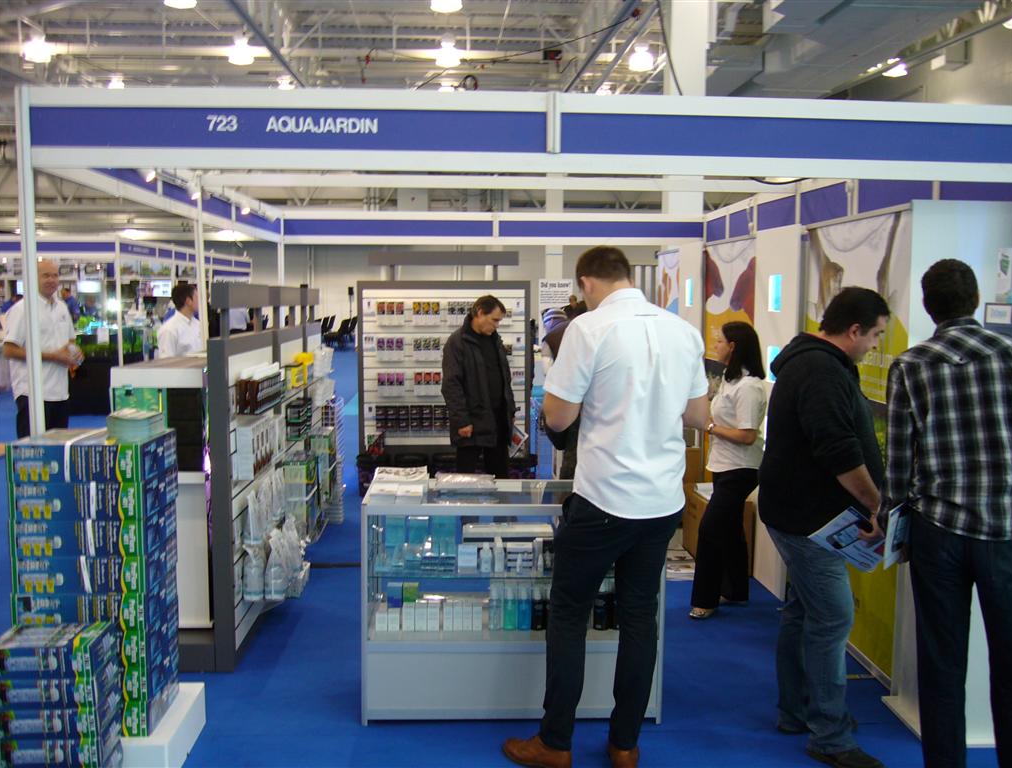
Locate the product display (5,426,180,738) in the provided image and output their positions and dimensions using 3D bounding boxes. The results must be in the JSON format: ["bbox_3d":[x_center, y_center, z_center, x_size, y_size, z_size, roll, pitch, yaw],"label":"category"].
[{"bbox_3d":[-1.492,0.702,3.805,0.460,1.050,0.460,0,5,-3],"label":"product display"}]

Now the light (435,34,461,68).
[{"bbox_3d":[-1.220,-6.940,21.596,0.500,0.680,0.500,0,5,-3],"label":"light"}]

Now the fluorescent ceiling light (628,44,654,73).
[{"bbox_3d":[2.863,-6.900,21.795,0.500,0.660,0.500,0,5,-3],"label":"fluorescent ceiling light"}]

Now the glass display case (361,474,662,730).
[{"bbox_3d":[0.016,0.904,4.402,1.200,0.905,0.540,0,5,-3],"label":"glass display case"}]

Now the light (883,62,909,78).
[{"bbox_3d":[8.273,-6.790,21.983,0.500,0.600,0.500,0,5,-3],"label":"light"}]

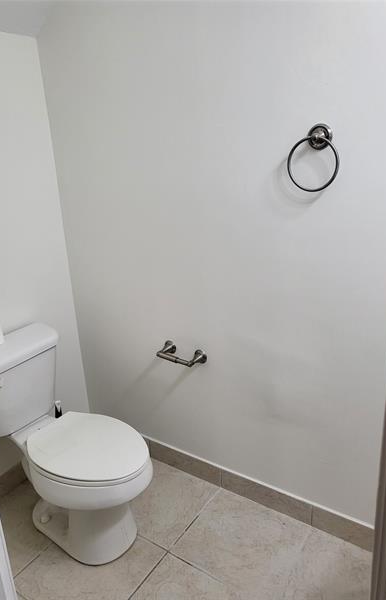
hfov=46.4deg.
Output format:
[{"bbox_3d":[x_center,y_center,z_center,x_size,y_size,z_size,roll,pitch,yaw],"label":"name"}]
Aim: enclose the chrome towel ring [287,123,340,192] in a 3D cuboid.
[{"bbox_3d":[0.360,-0.416,1.324,0.156,0.190,0.067,9,21,34],"label":"chrome towel ring"}]

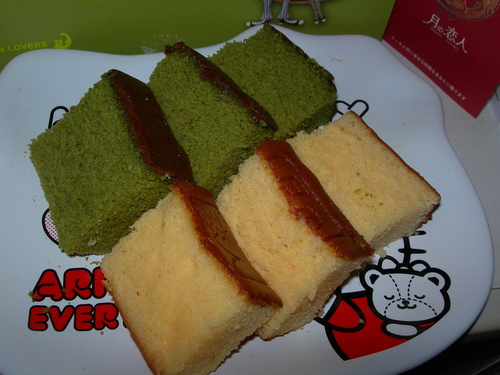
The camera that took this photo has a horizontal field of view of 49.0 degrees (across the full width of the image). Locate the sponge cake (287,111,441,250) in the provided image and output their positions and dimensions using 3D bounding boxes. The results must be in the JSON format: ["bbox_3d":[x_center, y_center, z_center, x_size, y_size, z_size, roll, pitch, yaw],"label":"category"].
[{"bbox_3d":[0.043,0.003,0.259,0.056,0.025,0.062,-27,61,-20],"label":"sponge cake"}]

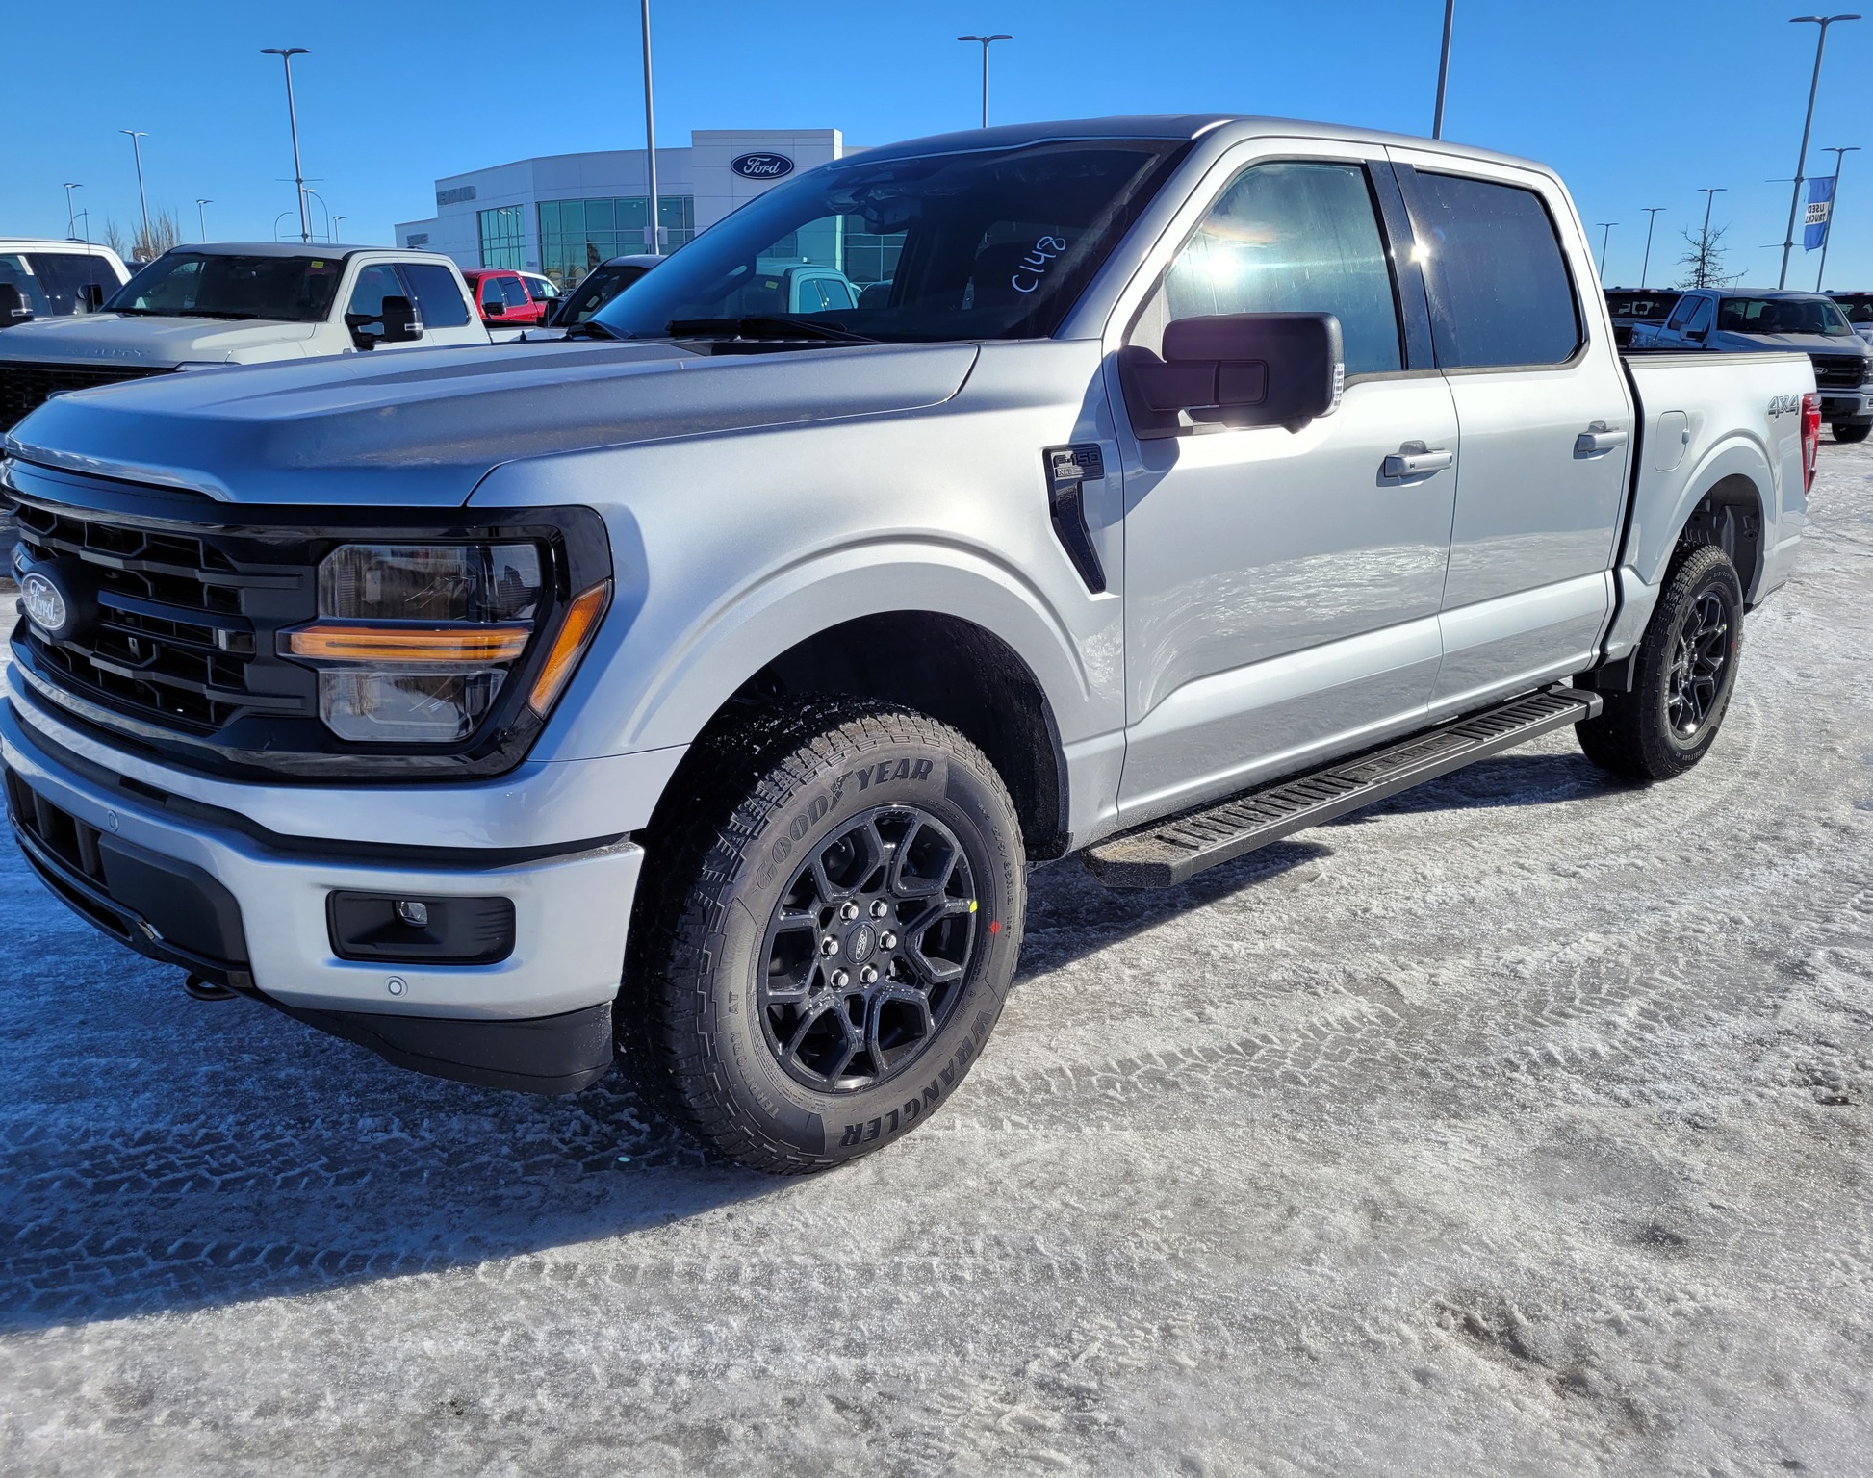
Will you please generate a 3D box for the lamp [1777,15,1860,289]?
[{"bbox_3d":[21.482,-13.018,36.996,1.500,9.170,0.350,4,15,14],"label":"lamp"}]

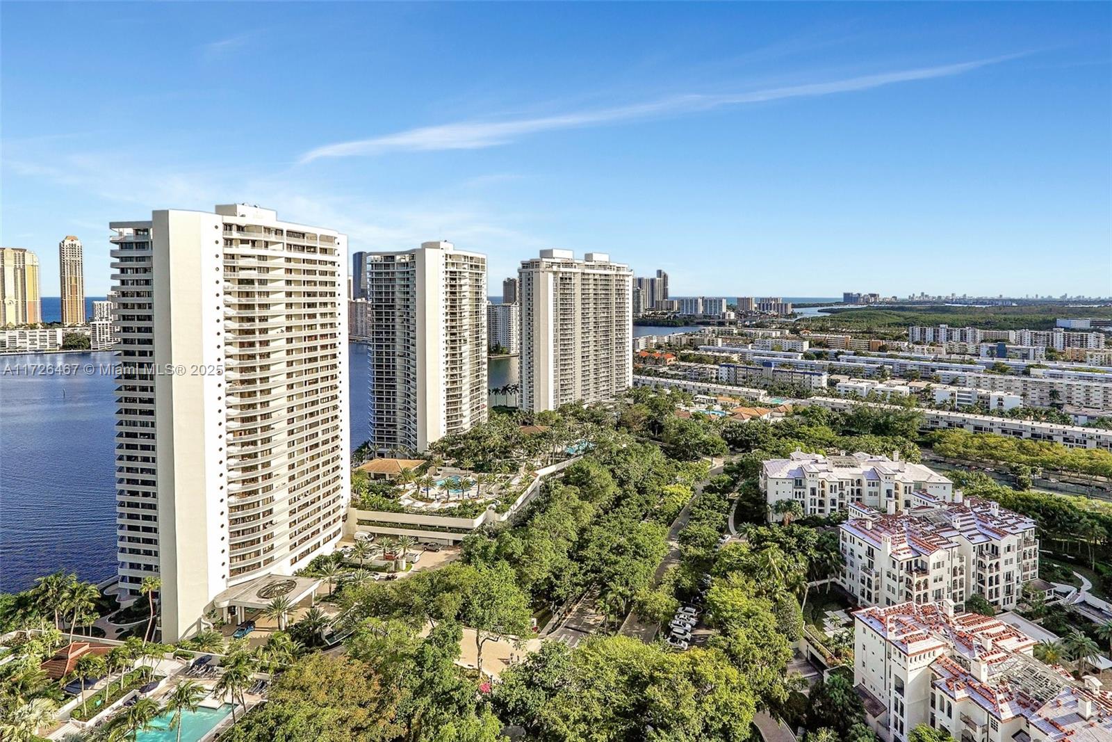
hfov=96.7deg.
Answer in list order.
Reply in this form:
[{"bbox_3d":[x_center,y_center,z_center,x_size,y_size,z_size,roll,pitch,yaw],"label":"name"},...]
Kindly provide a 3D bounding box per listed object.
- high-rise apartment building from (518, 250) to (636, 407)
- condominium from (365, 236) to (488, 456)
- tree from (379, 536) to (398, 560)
[{"bbox_3d":[14.815,-25.974,318.000,30.000,97.000,76.000,4,7,41],"label":"high-rise apartment building"},{"bbox_3d":[-60.400,-10.500,228.900,41.000,92.000,45.000,2,5,28],"label":"condominium"},{"bbox_3d":[-45.347,47.766,133.300,4.700,6.300,4.900,-1,4,-19],"label":"tree"}]

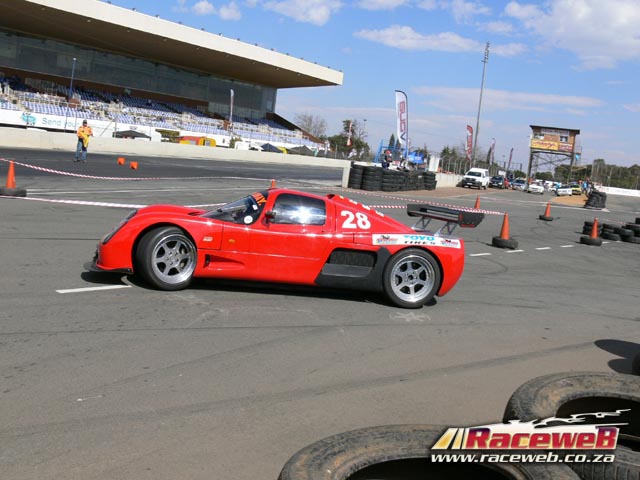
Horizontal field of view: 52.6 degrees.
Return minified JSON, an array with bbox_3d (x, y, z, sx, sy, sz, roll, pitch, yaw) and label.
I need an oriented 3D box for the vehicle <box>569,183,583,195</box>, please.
[{"bbox_3d":[33.996,-6.778,86.000,1.700,1.450,4.000,10,8,24],"label":"vehicle"}]

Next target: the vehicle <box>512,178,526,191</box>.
[{"bbox_3d":[24.563,-6.776,79.000,1.750,1.450,4.400,9,8,20],"label":"vehicle"}]

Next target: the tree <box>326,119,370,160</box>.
[{"bbox_3d":[6.606,-23.064,150.000,10.000,10.500,9.500,6,7,0],"label":"tree"}]

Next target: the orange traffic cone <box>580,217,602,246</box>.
[{"bbox_3d":[6.991,-0.217,16.532,0.560,0.710,0.560,6,7,0],"label":"orange traffic cone"}]

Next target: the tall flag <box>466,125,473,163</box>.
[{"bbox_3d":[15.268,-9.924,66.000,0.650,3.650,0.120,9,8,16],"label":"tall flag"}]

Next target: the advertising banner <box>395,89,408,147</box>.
[{"bbox_3d":[4.924,-7.232,39.000,0.850,3.600,0.120,7,7,7],"label":"advertising banner"}]

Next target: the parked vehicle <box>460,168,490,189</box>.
[{"bbox_3d":[14.632,-5.694,60.500,1.800,1.830,5.000,9,8,21],"label":"parked vehicle"}]

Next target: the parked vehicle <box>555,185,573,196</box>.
[{"bbox_3d":[28.527,-5.799,75.500,1.680,1.380,4.100,8,8,15],"label":"parked vehicle"}]

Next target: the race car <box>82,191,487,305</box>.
[{"bbox_3d":[-0.403,-0.055,7.511,4.080,1.100,1.870,5,7,-9],"label":"race car"}]

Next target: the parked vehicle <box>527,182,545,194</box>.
[{"bbox_3d":[25.116,-6.015,75.000,1.700,1.430,4.100,10,8,22],"label":"parked vehicle"}]

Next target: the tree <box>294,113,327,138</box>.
[{"bbox_3d":[-2.677,-26.901,165.000,8.200,11.500,8.000,6,7,0],"label":"tree"}]

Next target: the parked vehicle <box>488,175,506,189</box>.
[{"bbox_3d":[20.663,-6.744,75.500,1.700,1.470,4.100,9,8,19],"label":"parked vehicle"}]

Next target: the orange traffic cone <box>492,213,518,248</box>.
[{"bbox_3d":[4.161,-0.217,14.500,0.580,0.770,0.580,7,7,0],"label":"orange traffic cone"}]

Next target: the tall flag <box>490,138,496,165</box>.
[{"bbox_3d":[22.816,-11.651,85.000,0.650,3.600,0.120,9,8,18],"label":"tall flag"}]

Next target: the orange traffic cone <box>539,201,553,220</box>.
[{"bbox_3d":[9.224,-1.163,26.400,0.570,0.760,0.570,7,7,0],"label":"orange traffic cone"}]

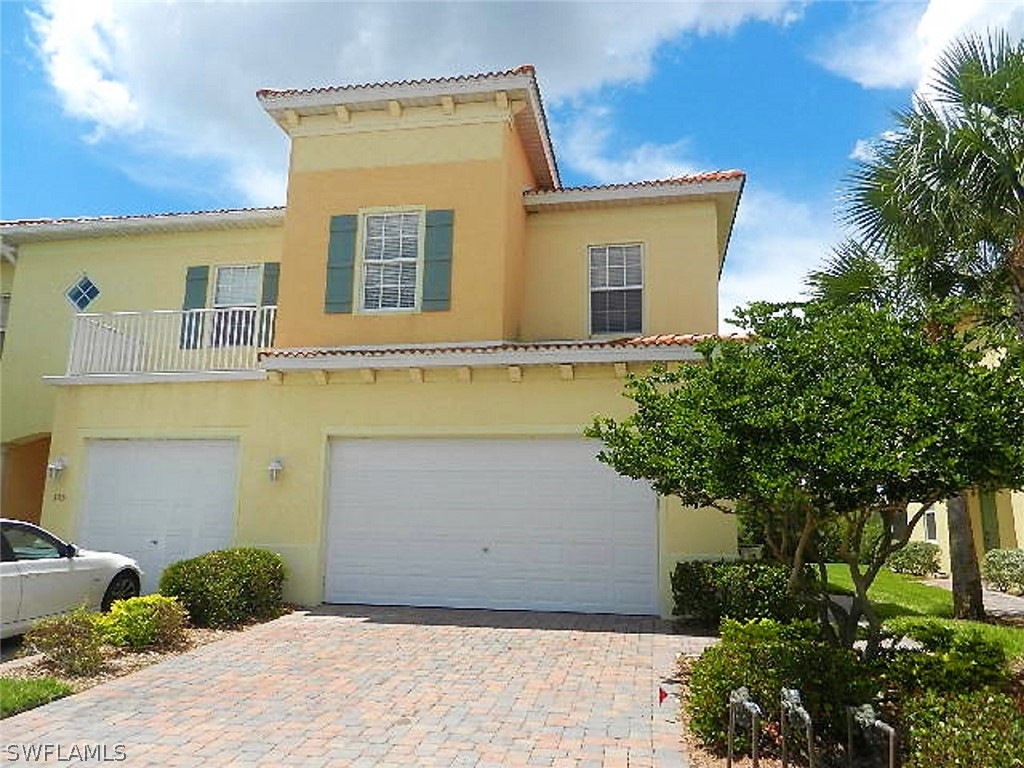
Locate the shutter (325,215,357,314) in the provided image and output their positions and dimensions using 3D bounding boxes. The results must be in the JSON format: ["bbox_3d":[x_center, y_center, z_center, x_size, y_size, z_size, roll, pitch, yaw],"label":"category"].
[{"bbox_3d":[-2.726,-1.902,11.791,0.450,1.630,0.050,-1,-9,11],"label":"shutter"}]

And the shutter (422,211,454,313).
[{"bbox_3d":[-1.130,-1.893,11.284,0.450,1.600,0.050,-1,-9,10],"label":"shutter"}]

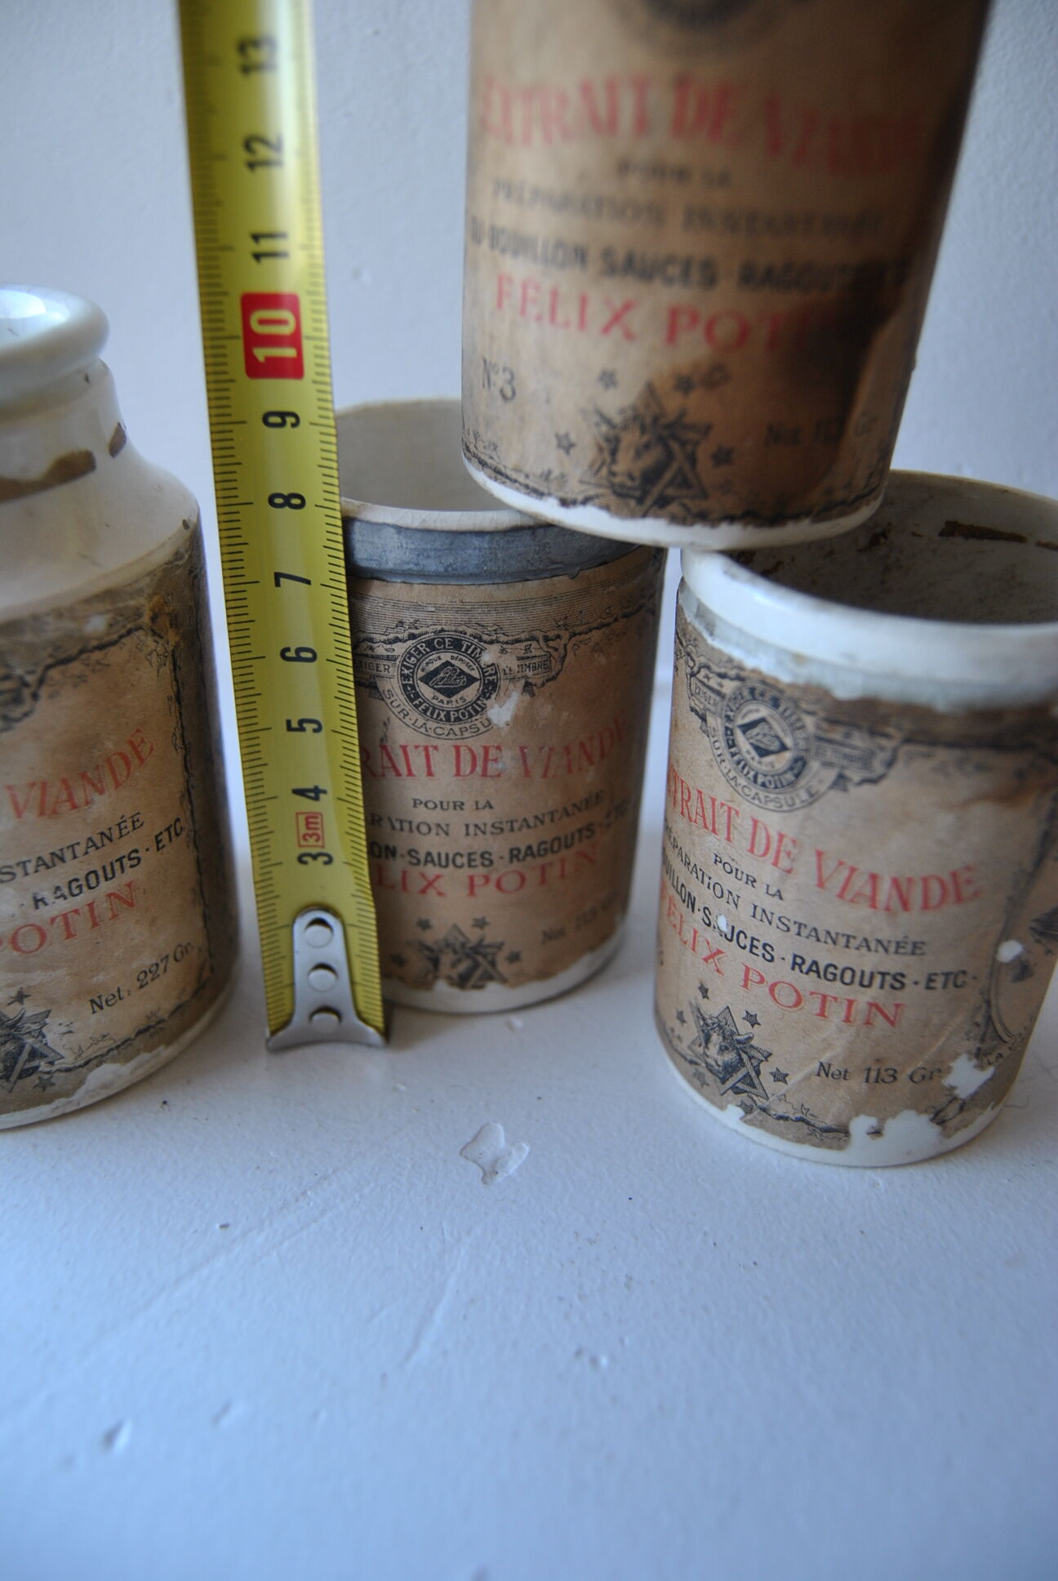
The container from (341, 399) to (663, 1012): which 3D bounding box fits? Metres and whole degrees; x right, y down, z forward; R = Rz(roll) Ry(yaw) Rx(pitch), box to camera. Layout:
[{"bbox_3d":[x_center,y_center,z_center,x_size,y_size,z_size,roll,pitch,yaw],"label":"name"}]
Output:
[{"bbox_3d":[-0.010,-0.013,0.193,0.059,0.080,0.059,1,32,0],"label":"container"}]

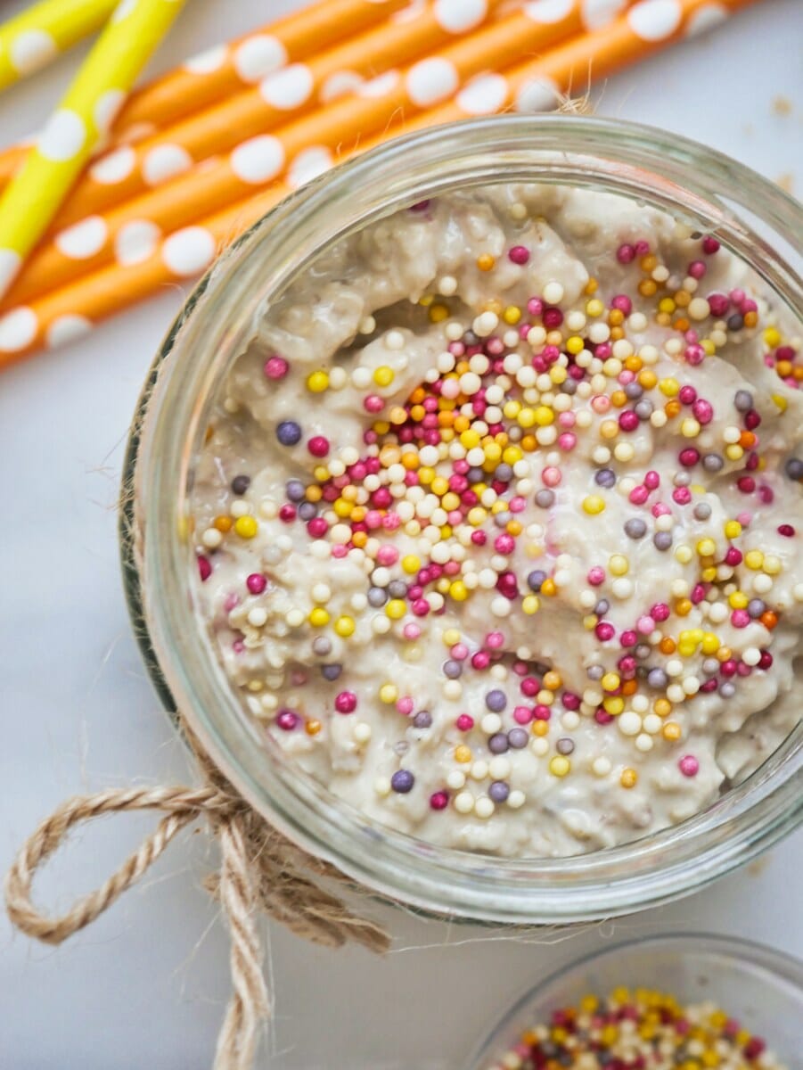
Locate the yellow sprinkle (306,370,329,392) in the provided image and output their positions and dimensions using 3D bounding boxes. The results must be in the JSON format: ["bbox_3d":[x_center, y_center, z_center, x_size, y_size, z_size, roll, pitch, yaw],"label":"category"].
[{"bbox_3d":[-0.008,-0.015,0.204,0.002,0.002,0.002,0,89,0],"label":"yellow sprinkle"}]

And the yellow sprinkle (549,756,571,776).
[{"bbox_3d":[0.015,0.022,0.204,0.002,0.002,0.002,0,89,0],"label":"yellow sprinkle"}]

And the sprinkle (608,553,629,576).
[{"bbox_3d":[0.021,0.003,0.204,0.002,0.002,0.002,0,89,0],"label":"sprinkle"}]

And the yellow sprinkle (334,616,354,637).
[{"bbox_3d":[-0.006,0.009,0.204,0.002,0.002,0.002,0,89,0],"label":"yellow sprinkle"}]

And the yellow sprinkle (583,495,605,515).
[{"bbox_3d":[0.019,-0.003,0.204,0.002,0.002,0.002,0,89,0],"label":"yellow sprinkle"}]

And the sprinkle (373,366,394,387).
[{"bbox_3d":[-0.002,-0.015,0.204,0.002,0.002,0.002,0,89,0],"label":"sprinkle"}]

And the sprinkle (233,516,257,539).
[{"bbox_3d":[-0.015,-0.001,0.204,0.002,0.002,0.002,0,89,0],"label":"sprinkle"}]

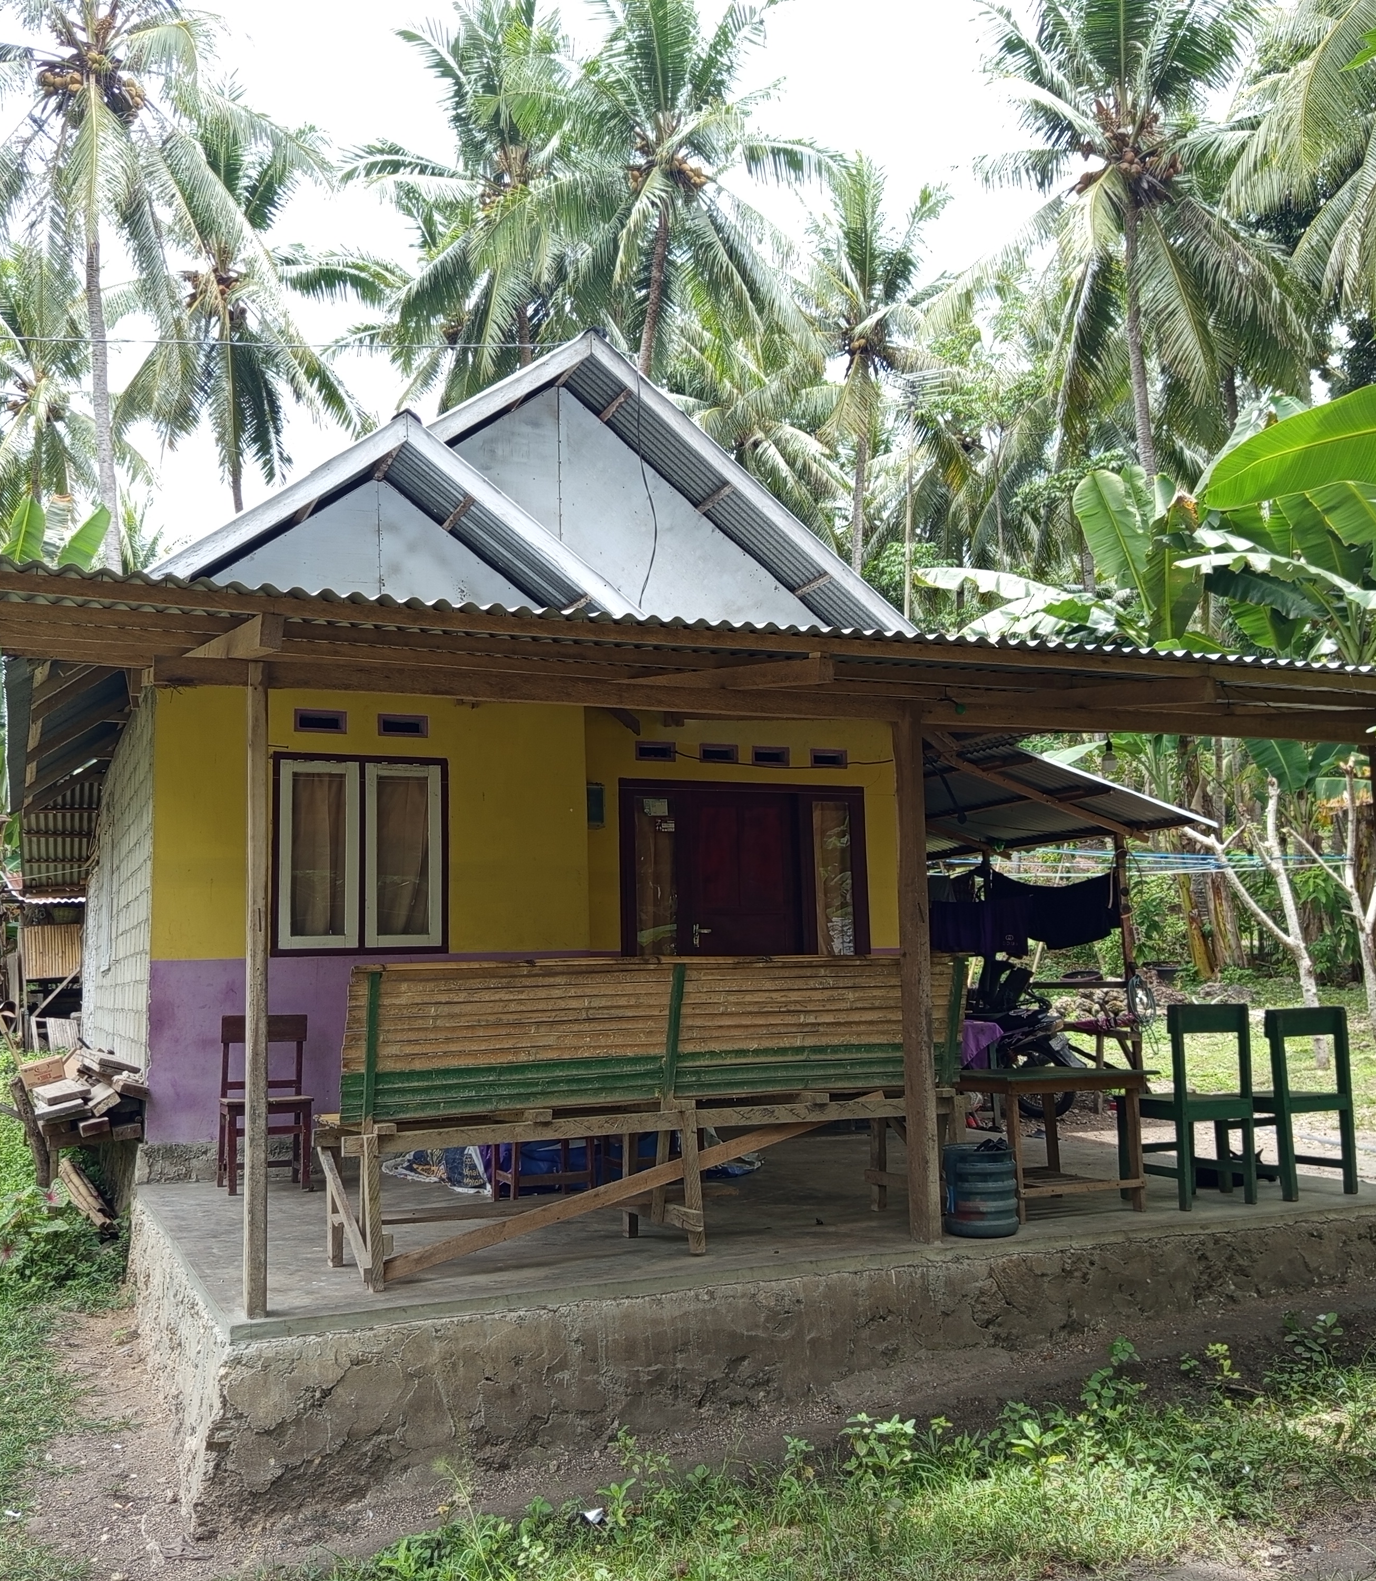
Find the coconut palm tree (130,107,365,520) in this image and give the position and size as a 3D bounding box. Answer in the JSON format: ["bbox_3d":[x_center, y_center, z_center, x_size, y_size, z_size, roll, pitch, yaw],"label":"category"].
[{"bbox_3d":[-8.896,-4.416,28.275,5.300,18.910,5.300,2,-8,-25],"label":"coconut palm tree"}]

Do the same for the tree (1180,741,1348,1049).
[{"bbox_3d":[4.830,1.060,12.300,1.350,2.550,1.100,-2,-7,0],"label":"tree"}]

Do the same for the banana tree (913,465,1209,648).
[{"bbox_3d":[3.986,-0.401,14.258,2.800,5.590,2.600,2,-8,-25],"label":"banana tree"}]

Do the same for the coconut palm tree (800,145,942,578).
[{"bbox_3d":[3.846,-4.470,29.861,4.200,18.050,4.200,2,-8,-25],"label":"coconut palm tree"}]

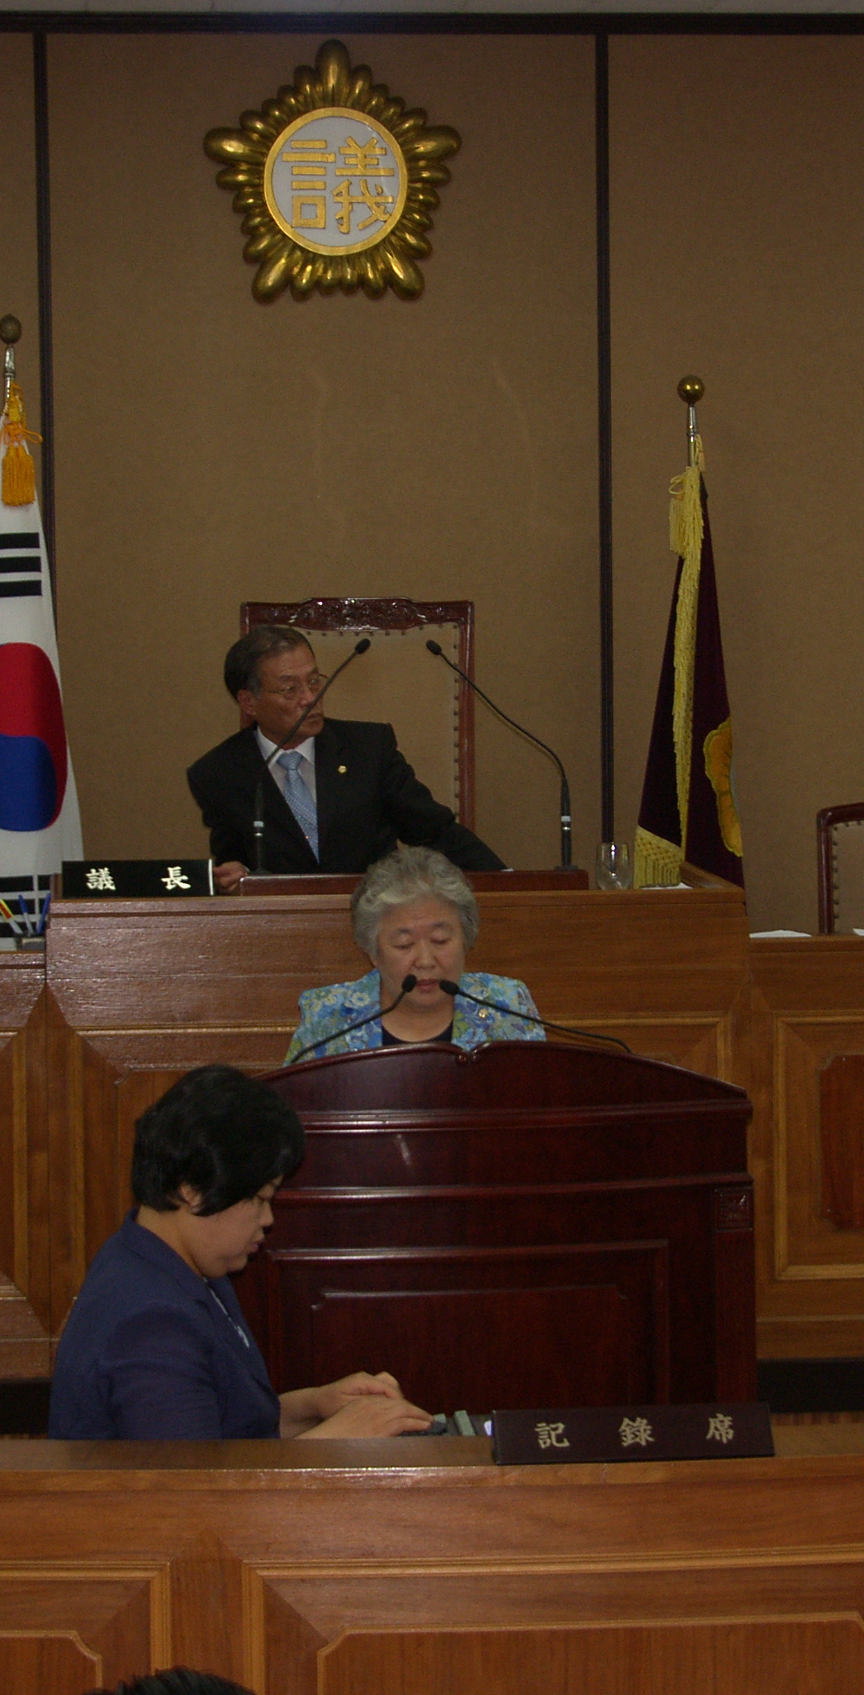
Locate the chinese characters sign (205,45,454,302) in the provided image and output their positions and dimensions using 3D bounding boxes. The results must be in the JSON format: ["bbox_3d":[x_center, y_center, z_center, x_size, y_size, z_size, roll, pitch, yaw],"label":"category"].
[{"bbox_3d":[-0.226,-1.537,9.630,0.595,0.600,0.070,-1,3,-5],"label":"chinese characters sign"}]

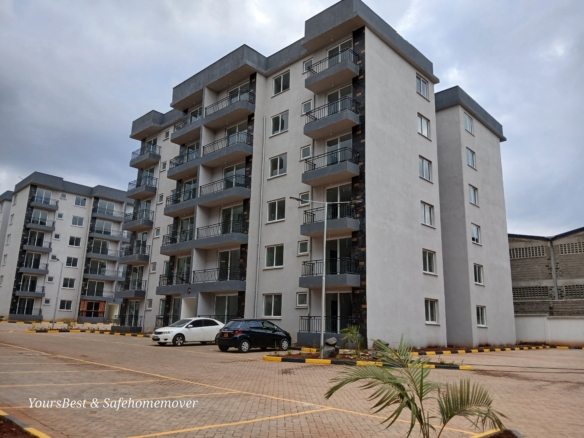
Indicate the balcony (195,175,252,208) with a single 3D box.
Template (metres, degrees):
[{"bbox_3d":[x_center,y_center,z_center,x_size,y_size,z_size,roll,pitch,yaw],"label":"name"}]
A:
[{"bbox_3d":[-4.582,-1.791,29.670,4.327,1.414,0.980,-10,-17,43],"label":"balcony"}]

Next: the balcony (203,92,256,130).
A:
[{"bbox_3d":[-4.467,-7.638,31.109,4.324,1.300,1.040,-11,-18,43],"label":"balcony"}]

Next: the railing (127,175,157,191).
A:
[{"bbox_3d":[-13.455,-2.996,39.536,3.335,0.860,0.953,-10,-17,43],"label":"railing"}]

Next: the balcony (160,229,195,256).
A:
[{"bbox_3d":[-7.908,1.741,32.064,4.553,1.300,1.040,-11,-18,43],"label":"balcony"}]

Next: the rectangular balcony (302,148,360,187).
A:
[{"bbox_3d":[2.149,-2.825,24.427,3.185,1.362,1.080,-11,-18,42],"label":"rectangular balcony"}]

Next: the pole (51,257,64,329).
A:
[{"bbox_3d":[-22.335,7.088,41.605,0.200,6.400,0.550,-11,-18,42],"label":"pole"}]

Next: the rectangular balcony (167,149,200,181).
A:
[{"bbox_3d":[-7.740,-4.135,33.369,4.650,1.414,0.980,-10,-17,43],"label":"rectangular balcony"}]

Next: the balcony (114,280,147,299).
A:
[{"bbox_3d":[-13.887,6.037,37.761,3.360,1.362,1.020,-11,-18,42],"label":"balcony"}]

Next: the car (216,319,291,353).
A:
[{"bbox_3d":[-1.705,5.679,21.479,1.695,1.500,3.900,-11,-18,44],"label":"car"}]

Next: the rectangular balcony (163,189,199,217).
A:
[{"bbox_3d":[-7.825,-1.178,32.752,4.553,1.300,1.040,-11,-18,43],"label":"rectangular balcony"}]

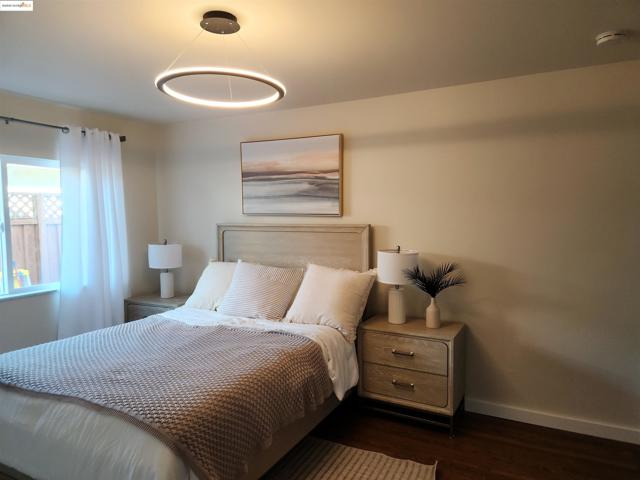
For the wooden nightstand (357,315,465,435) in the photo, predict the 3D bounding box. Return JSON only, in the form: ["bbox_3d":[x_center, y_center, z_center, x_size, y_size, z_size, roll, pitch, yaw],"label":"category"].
[{"bbox_3d":[0.694,0.976,3.216,0.700,0.673,0.395,2,4,28],"label":"wooden nightstand"}]

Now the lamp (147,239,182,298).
[{"bbox_3d":[-1.546,0.291,4.283,0.305,0.585,0.305,2,4,28],"label":"lamp"}]

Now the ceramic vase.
[{"bbox_3d":[0.833,0.533,3.126,0.099,0.222,0.099,2,4,28],"label":"ceramic vase"}]

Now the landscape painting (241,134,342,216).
[{"bbox_3d":[-0.274,-0.561,3.824,1.035,0.685,0.042,2,4,28],"label":"landscape painting"}]

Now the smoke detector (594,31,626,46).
[{"bbox_3d":[1.538,-1.057,2.243,0.138,0.042,0.138,2,4,28],"label":"smoke detector"}]

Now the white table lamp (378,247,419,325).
[{"bbox_3d":[0.590,0.342,3.247,0.305,0.587,0.305,2,4,28],"label":"white table lamp"}]

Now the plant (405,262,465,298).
[{"bbox_3d":[0.830,0.293,3.110,0.430,0.275,0.270,2,4,28],"label":"plant"}]

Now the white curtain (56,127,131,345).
[{"bbox_3d":[-2.075,0.123,3.921,0.110,2.250,0.700,2,4,28],"label":"white curtain"}]

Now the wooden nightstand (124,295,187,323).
[{"bbox_3d":[-1.523,0.921,4.289,0.700,0.673,0.395,2,4,28],"label":"wooden nightstand"}]

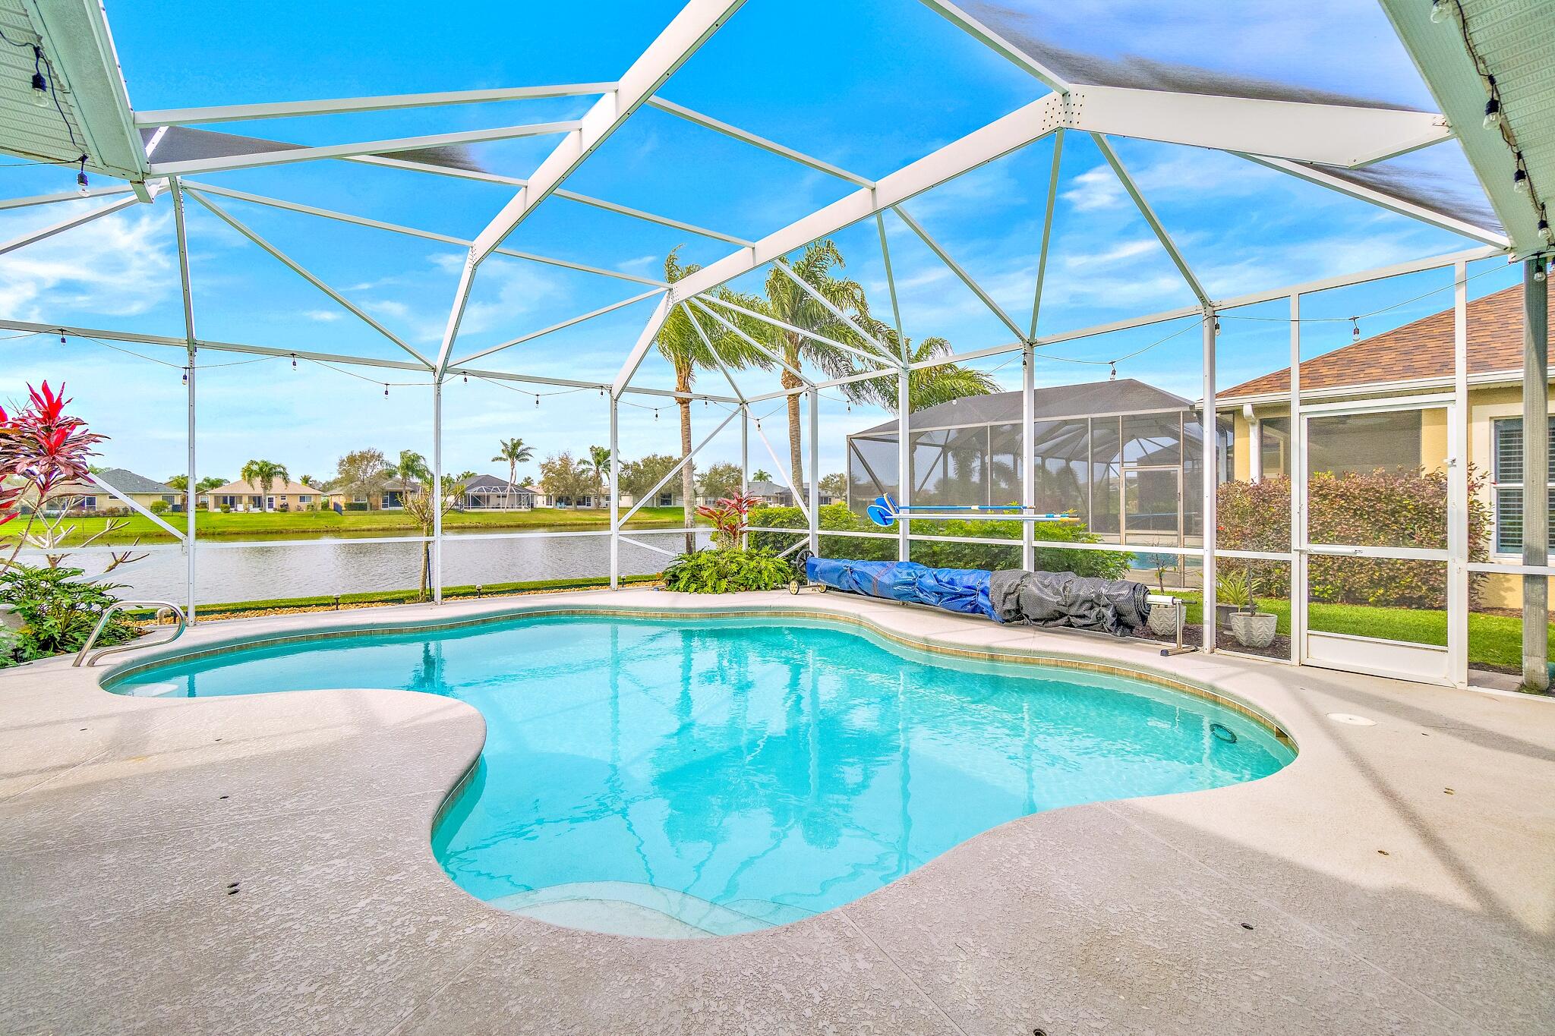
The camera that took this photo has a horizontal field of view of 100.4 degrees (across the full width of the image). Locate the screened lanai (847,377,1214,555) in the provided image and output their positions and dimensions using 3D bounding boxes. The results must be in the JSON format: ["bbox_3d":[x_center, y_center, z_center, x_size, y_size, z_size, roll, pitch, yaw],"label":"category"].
[{"bbox_3d":[8.457,-0.875,17.607,6.900,3.800,13.000,1,2,40],"label":"screened lanai"}]

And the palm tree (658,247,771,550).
[{"bbox_3d":[-1.439,-2.543,15.144,2.800,7.750,2.900,0,1,0],"label":"palm tree"}]

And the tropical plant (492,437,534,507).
[{"bbox_3d":[-38.191,-6.150,92.881,5.700,10.900,5.600,0,1,0],"label":"tropical plant"}]

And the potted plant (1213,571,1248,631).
[{"bbox_3d":[4.994,0.891,7.173,0.530,0.720,0.520,0,1,0],"label":"potted plant"}]

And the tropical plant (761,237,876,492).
[{"bbox_3d":[1.047,-2.501,14.445,2.900,7.600,3.000,0,1,0],"label":"tropical plant"}]

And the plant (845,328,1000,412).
[{"bbox_3d":[3.966,-1.959,17.959,4.300,6.450,4.000,0,1,0],"label":"plant"}]

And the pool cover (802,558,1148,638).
[{"bbox_3d":[1.948,0.815,7.842,0.520,0.600,4.689,-1,2,-40],"label":"pool cover"}]

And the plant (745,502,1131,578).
[{"bbox_3d":[1.746,0.519,9.828,1.100,1.380,6.485,-1,2,-40],"label":"plant"}]

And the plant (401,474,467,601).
[{"bbox_3d":[-4.873,0.313,9.210,0.860,1.820,0.840,0,1,0],"label":"plant"}]

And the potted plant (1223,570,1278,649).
[{"bbox_3d":[4.613,0.881,6.323,0.410,0.780,0.410,0,1,0],"label":"potted plant"}]

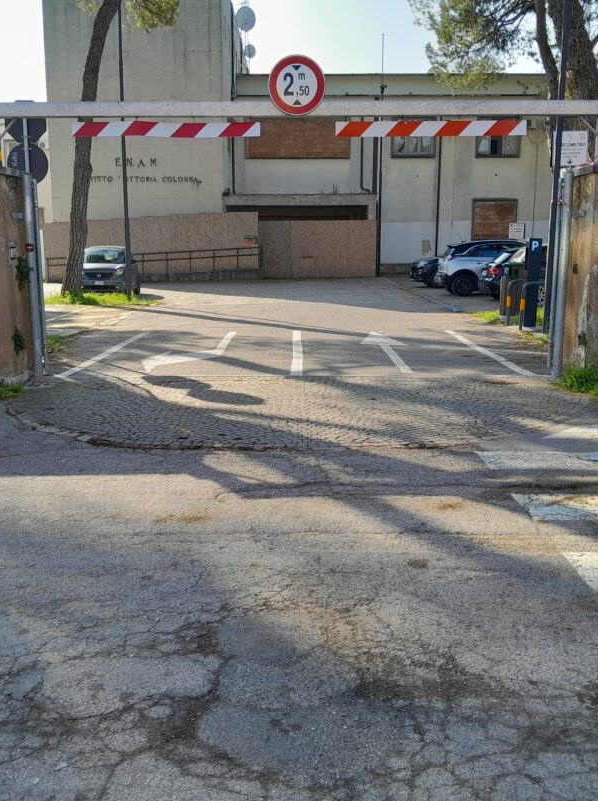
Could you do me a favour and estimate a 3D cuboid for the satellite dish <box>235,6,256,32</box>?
[{"bbox_3d":[-2.933,-21.088,44.400,1.250,1.300,0.450,-6,12,-29],"label":"satellite dish"}]

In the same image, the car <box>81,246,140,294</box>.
[{"bbox_3d":[-6.380,-4.317,26.760,1.660,1.550,3.660,-1,10,-4],"label":"car"}]

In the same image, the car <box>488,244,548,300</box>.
[{"bbox_3d":[7.200,-3.273,20.852,4.150,1.540,1.780,0,10,-2],"label":"car"}]

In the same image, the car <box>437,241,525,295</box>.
[{"bbox_3d":[6.400,-4.074,24.772,4.220,1.610,1.780,0,10,0],"label":"car"}]

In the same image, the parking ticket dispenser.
[{"bbox_3d":[4.360,-2.190,14.950,0.280,1.620,0.280,0,10,0],"label":"parking ticket dispenser"}]

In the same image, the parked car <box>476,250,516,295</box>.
[{"bbox_3d":[7.200,-3.560,22.527,4.150,1.480,1.780,0,10,-2],"label":"parked car"}]

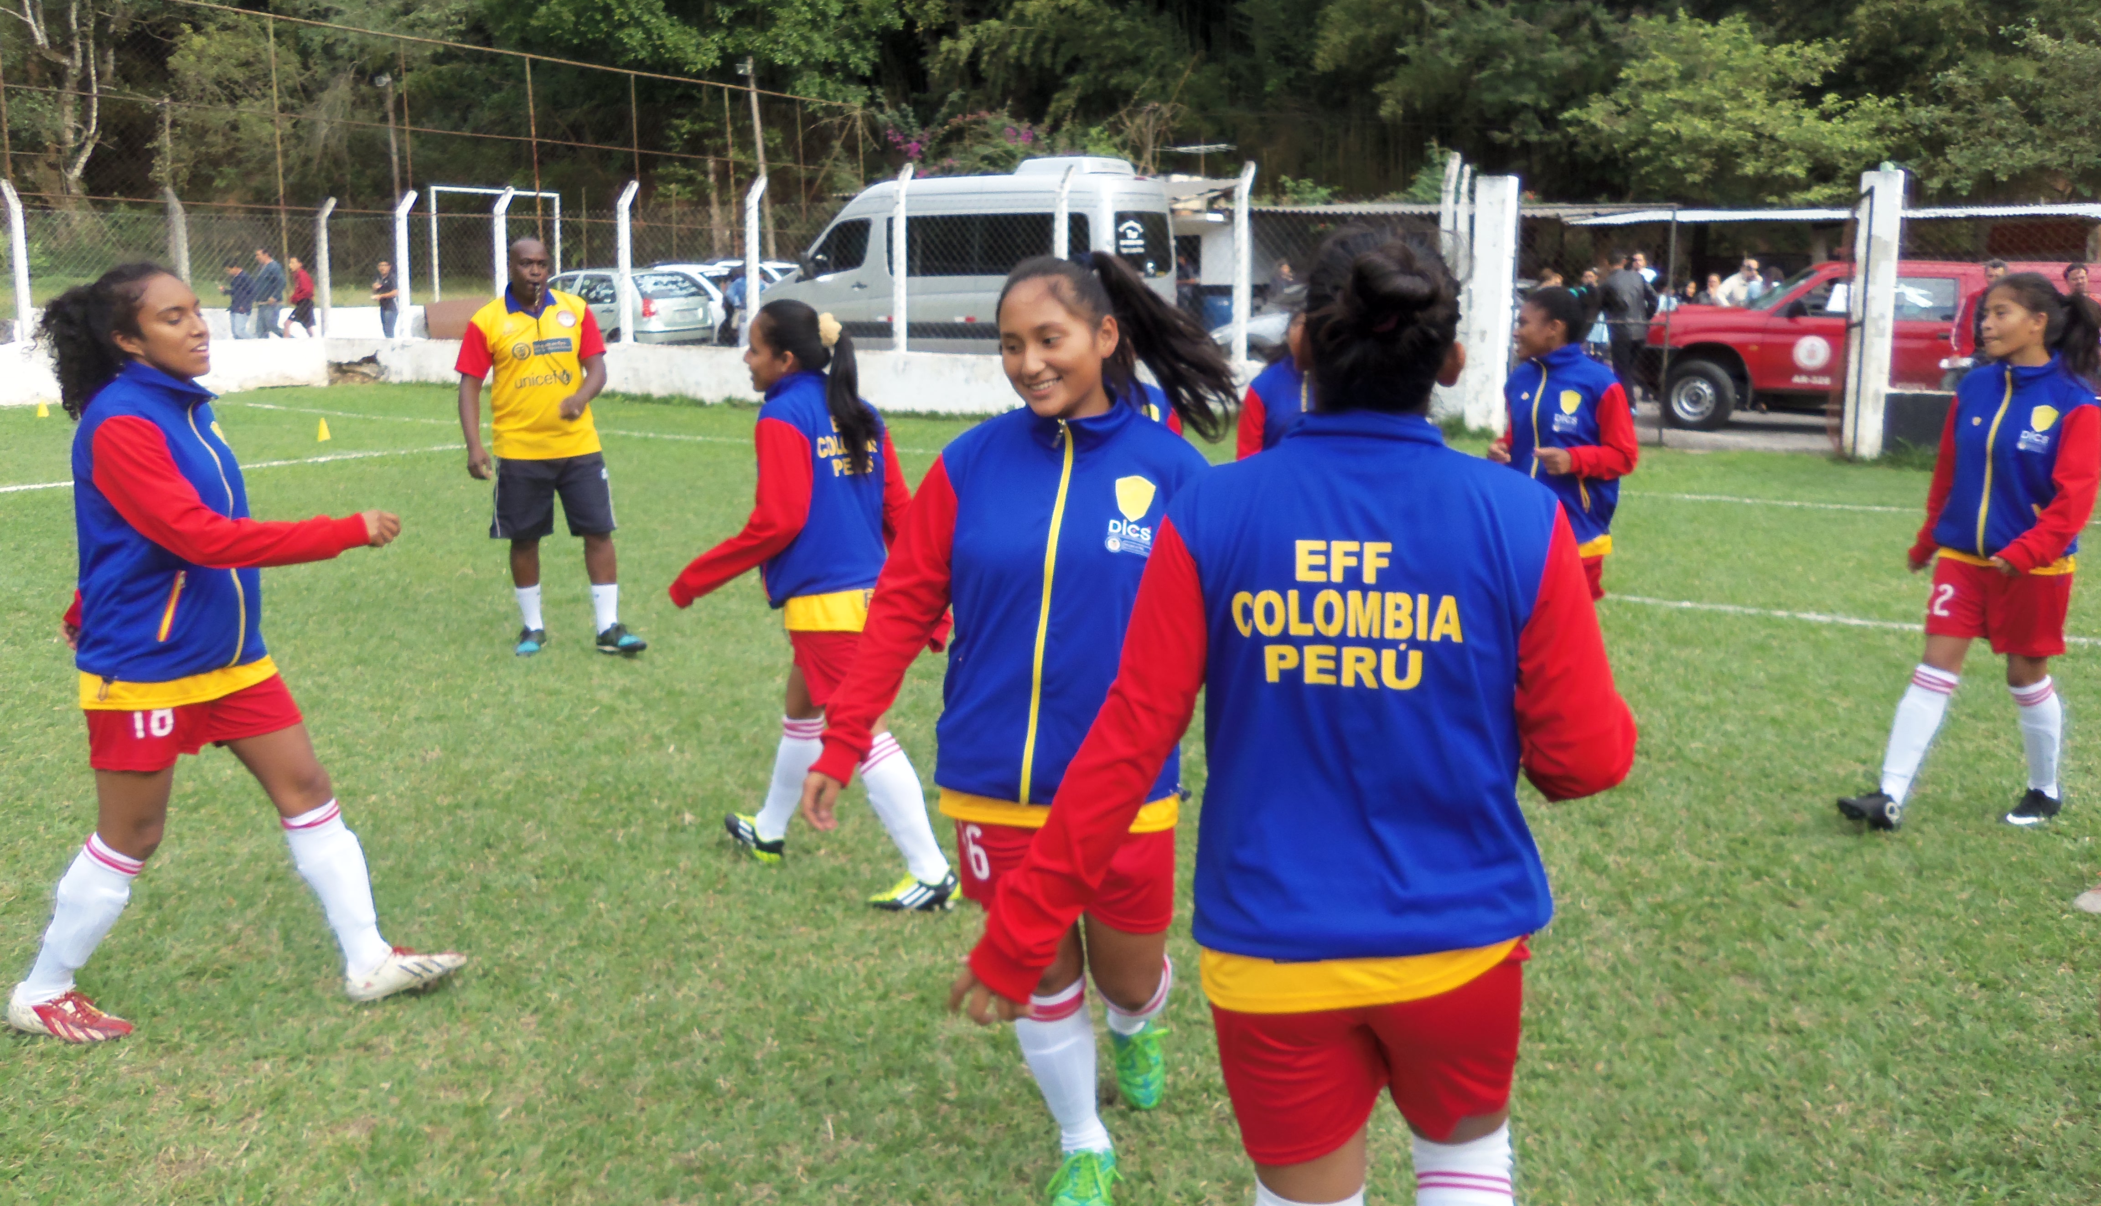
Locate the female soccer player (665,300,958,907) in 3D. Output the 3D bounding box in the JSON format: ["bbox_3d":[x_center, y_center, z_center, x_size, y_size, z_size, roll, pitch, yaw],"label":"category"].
[{"bbox_3d":[-0.604,-0.018,4.458,0.740,1.520,0.520,7,12,34],"label":"female soccer player"}]

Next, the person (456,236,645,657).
[{"bbox_3d":[-2.163,-0.670,7.386,0.700,1.770,0.450,-2,10,-12],"label":"person"}]

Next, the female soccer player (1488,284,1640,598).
[{"bbox_3d":[1.680,-0.275,5.715,0.500,1.560,0.520,-6,12,-34],"label":"female soccer player"}]

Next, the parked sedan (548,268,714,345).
[{"bbox_3d":[-7.661,-5.212,30.328,4.000,1.470,1.660,10,14,43],"label":"parked sedan"}]

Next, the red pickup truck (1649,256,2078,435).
[{"bbox_3d":[8.670,-2.754,18.091,4.950,1.780,1.720,3,10,14],"label":"red pickup truck"}]

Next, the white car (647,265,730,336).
[{"bbox_3d":[-6.769,-5.753,32.628,4.100,1.480,1.680,10,14,43],"label":"white car"}]

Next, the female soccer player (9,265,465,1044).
[{"bbox_3d":[-1.738,0.098,3.592,0.870,1.580,0.500,0,10,-3],"label":"female soccer player"}]

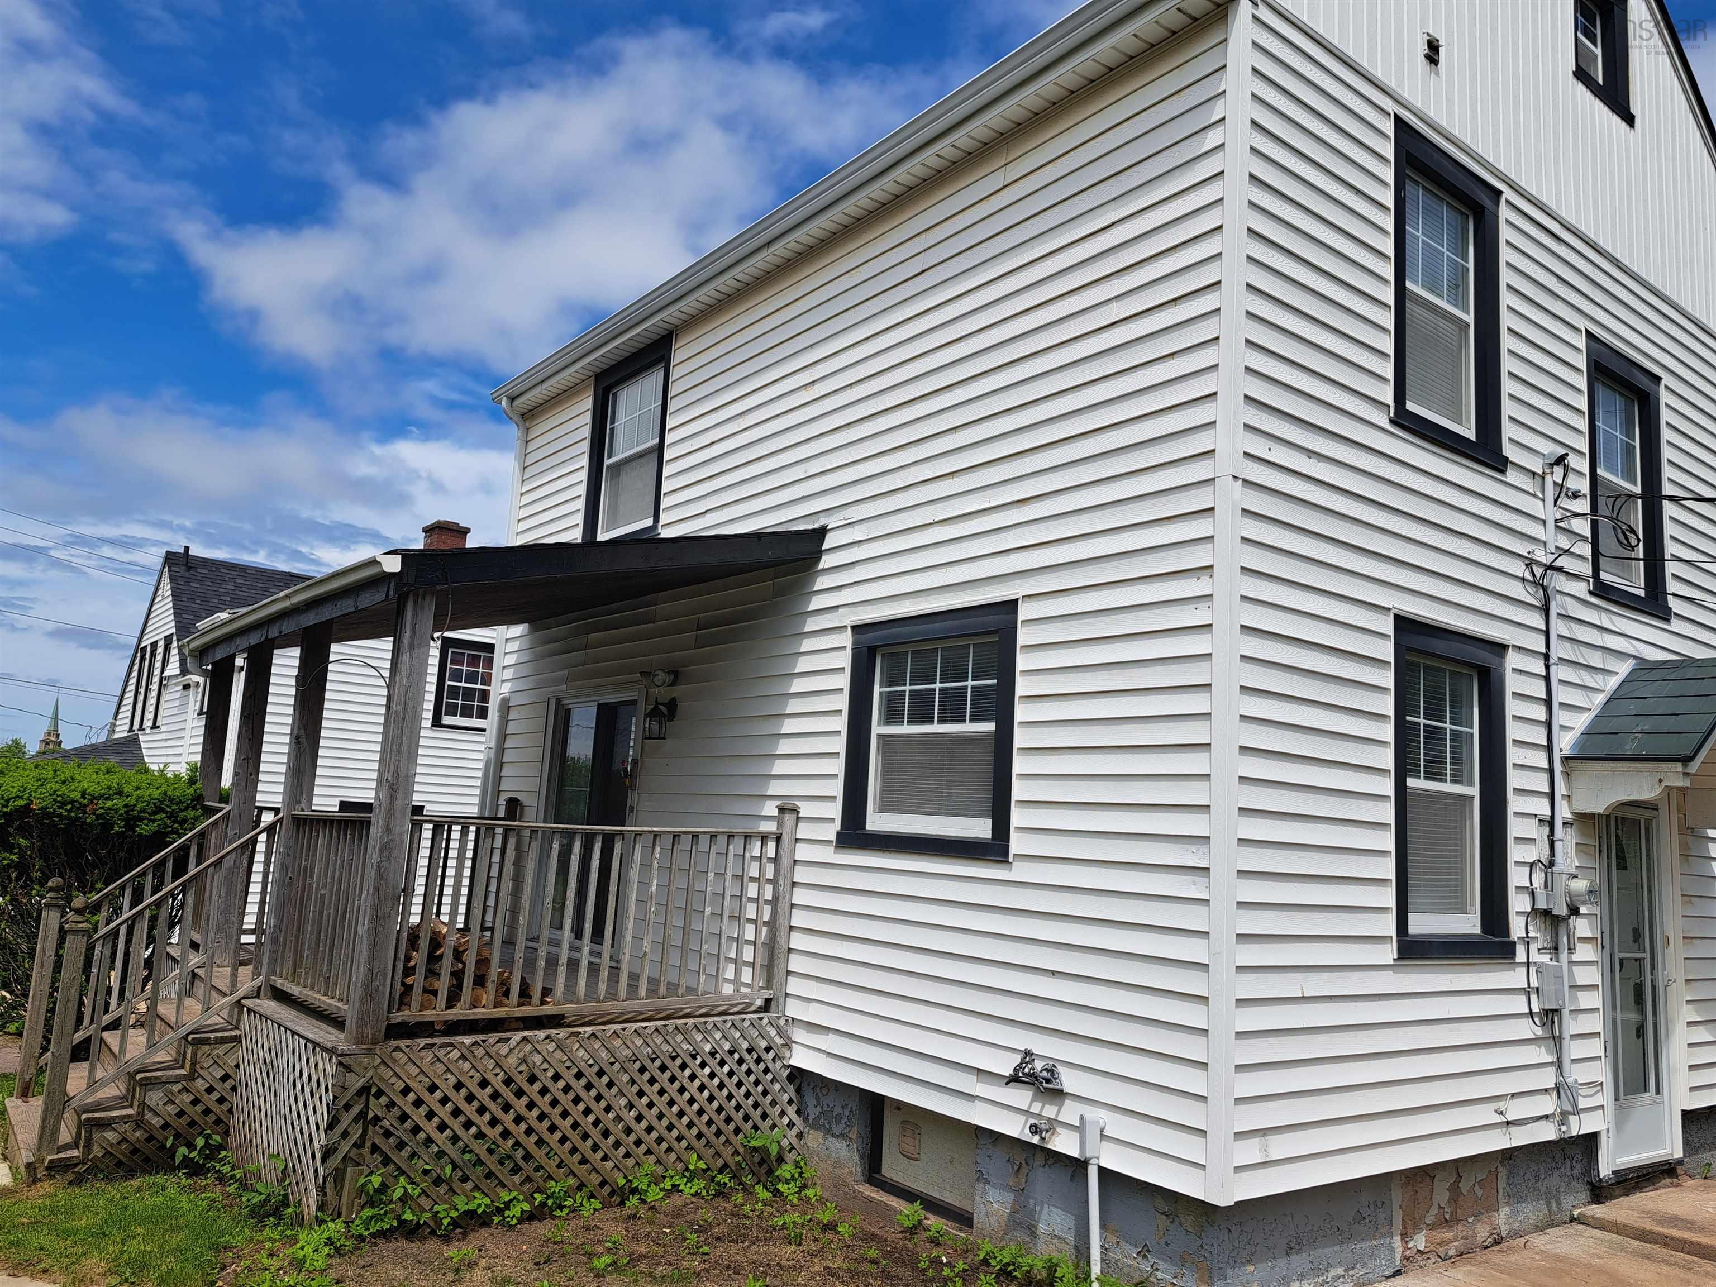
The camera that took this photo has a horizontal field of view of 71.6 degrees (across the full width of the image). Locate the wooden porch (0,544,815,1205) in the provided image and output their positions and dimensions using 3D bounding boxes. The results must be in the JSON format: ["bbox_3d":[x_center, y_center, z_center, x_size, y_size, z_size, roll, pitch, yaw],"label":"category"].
[{"bbox_3d":[-3.287,1.191,8.100,3.495,3.930,5.170,10,-11,-37],"label":"wooden porch"}]

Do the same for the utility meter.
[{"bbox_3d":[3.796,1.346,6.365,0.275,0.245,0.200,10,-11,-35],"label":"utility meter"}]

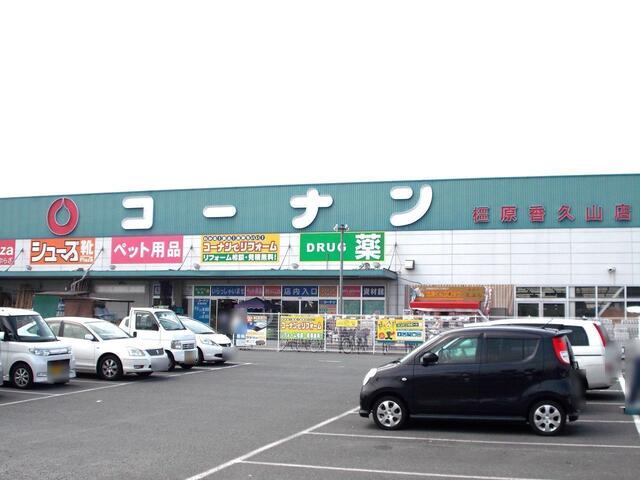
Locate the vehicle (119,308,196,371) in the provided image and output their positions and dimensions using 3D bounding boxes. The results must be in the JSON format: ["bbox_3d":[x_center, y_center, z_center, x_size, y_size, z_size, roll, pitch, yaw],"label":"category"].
[{"bbox_3d":[-5.233,2.799,23.616,3.395,1.770,1.475,-1,-5,19],"label":"vehicle"}]

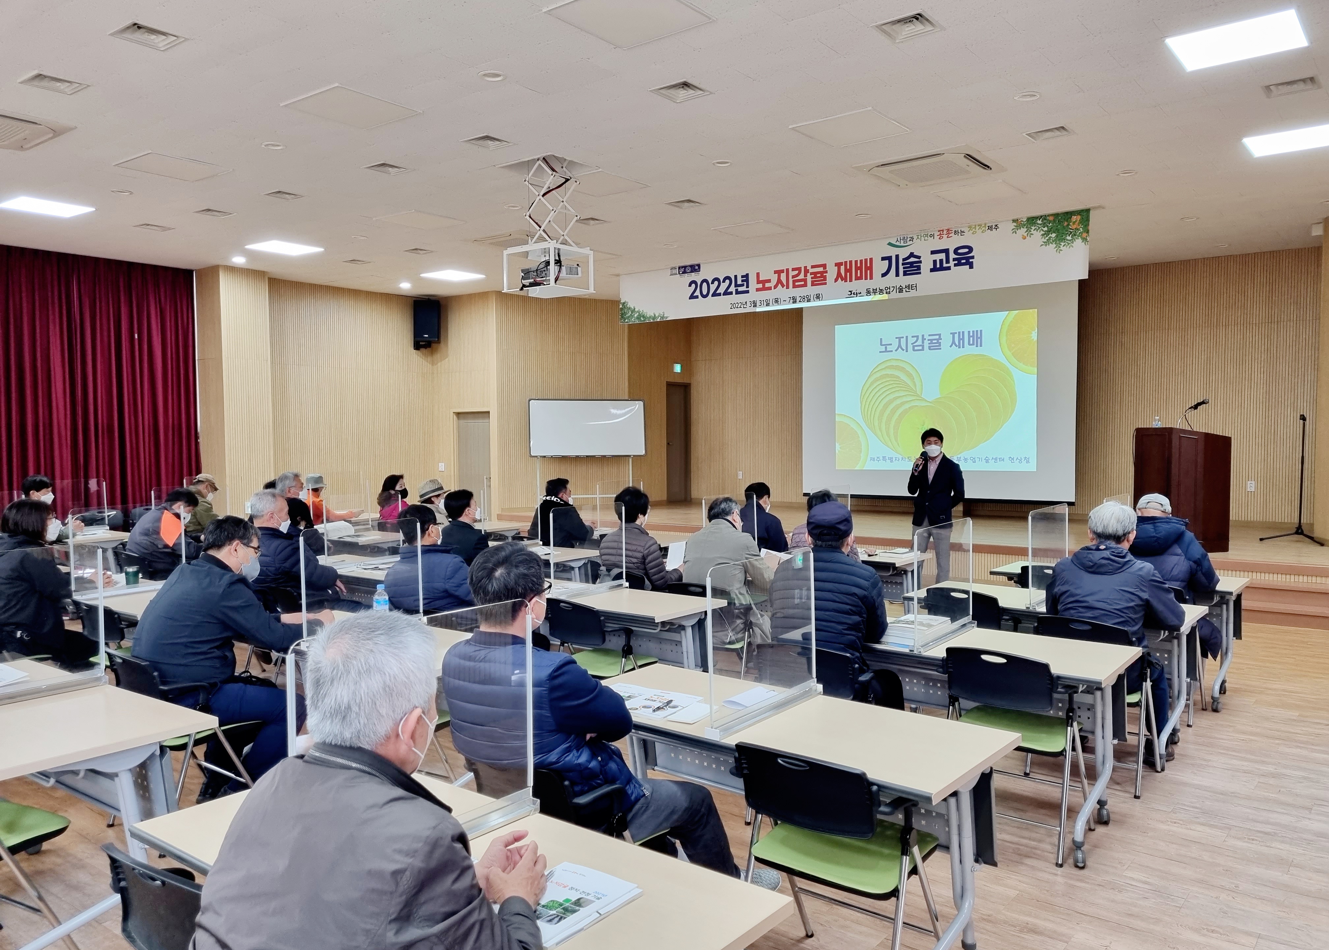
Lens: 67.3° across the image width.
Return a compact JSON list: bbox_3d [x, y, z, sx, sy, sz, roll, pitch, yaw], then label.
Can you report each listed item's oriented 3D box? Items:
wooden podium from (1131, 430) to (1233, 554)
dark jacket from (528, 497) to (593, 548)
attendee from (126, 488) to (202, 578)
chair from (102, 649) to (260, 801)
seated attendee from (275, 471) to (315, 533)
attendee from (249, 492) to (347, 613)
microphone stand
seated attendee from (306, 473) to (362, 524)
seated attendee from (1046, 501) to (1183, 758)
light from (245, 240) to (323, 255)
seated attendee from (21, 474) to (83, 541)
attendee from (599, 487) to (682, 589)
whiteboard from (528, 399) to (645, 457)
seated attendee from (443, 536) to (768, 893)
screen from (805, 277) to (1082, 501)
[{"bbox_3d":[5.603,0.148,10.838,0.620,1.310,0.700,-1,3,-22],"label":"wooden podium"},{"bbox_3d":[-0.957,0.521,9.151,0.570,0.660,0.550,2,3,39],"label":"dark jacket"},{"bbox_3d":[-3.762,0.751,7.874,0.570,1.270,0.850,2,3,37],"label":"attendee"},{"bbox_3d":[-2.115,1.144,4.394,0.540,0.825,0.575,1,3,37],"label":"chair"},{"bbox_3d":[-3.613,0.662,9.806,0.540,1.370,0.780,1,3,38],"label":"seated attendee"},{"bbox_3d":[-2.162,0.746,6.213,0.560,1.300,0.820,1,3,38],"label":"attendee"},{"bbox_3d":[7.387,0.029,11.469,0.600,1.480,0.680,-2,3,-29],"label":"microphone stand"},{"bbox_3d":[-3.365,0.600,10.371,0.540,1.260,0.820,1,3,38],"label":"seated attendee"},{"bbox_3d":[2.264,0.807,5.061,0.570,1.340,0.800,1,3,34],"label":"seated attendee"},{"bbox_3d":[-4.348,-2.590,11.427,0.630,0.050,0.630,1,3,38],"label":"light"},{"bbox_3d":[-5.912,0.697,9.560,0.540,1.350,0.780,1,3,38],"label":"seated attendee"},{"bbox_3d":[-0.144,0.757,6.989,0.560,1.360,0.800,1,3,38],"label":"attendee"},{"bbox_3d":[-1.217,-0.730,15.600,1.830,0.910,0.050,-1,2,-15],"label":"whiteboard"},{"bbox_3d":[-0.145,0.888,3.410,0.600,1.390,1.220,1,3,38],"label":"seated attendee"},{"bbox_3d":[3.725,-1.161,14.155,4.050,3.020,0.070,1,3,38],"label":"screen"}]

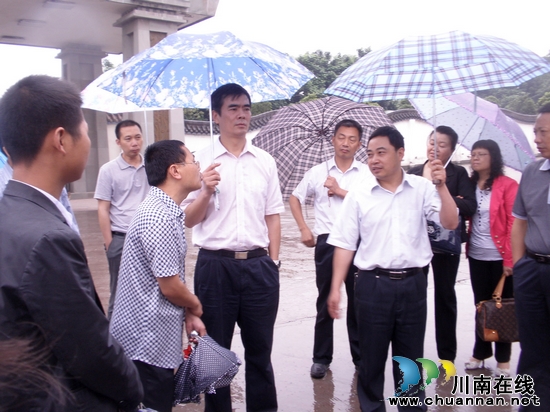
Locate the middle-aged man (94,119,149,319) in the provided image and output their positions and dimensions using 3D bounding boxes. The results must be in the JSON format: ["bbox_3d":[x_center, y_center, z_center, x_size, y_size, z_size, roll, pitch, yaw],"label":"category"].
[{"bbox_3d":[-1.000,0.260,4.150,0.470,1.710,0.310,-3,7,-19],"label":"middle-aged man"}]

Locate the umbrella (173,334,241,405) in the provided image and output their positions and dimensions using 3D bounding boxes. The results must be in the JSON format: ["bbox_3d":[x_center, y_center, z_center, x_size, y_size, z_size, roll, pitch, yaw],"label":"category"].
[{"bbox_3d":[-0.256,0.615,2.220,0.270,0.280,0.220,-3,6,-18],"label":"umbrella"}]

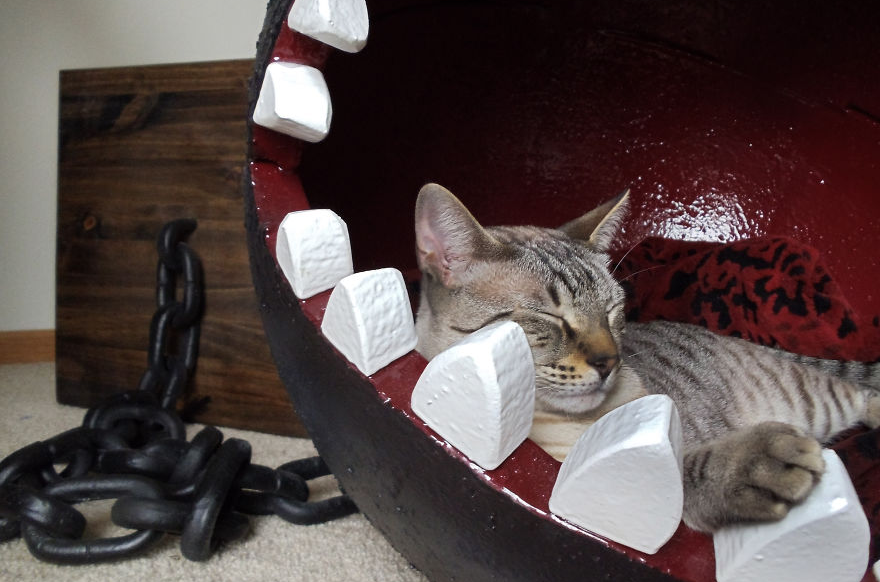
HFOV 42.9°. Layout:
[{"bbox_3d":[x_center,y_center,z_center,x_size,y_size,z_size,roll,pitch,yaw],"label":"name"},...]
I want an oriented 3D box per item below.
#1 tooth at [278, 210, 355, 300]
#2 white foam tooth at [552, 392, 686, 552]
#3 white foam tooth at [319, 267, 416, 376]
[{"bbox_3d":[-0.060,-0.024,0.532,0.027,0.035,0.034,-15,48,-23],"label":"tooth"},{"bbox_3d":[0.078,0.068,0.447,0.049,0.062,0.027,22,41,9],"label":"white foam tooth"},{"bbox_3d":[-0.032,0.007,0.498,0.028,0.042,0.035,-28,55,-30],"label":"white foam tooth"}]

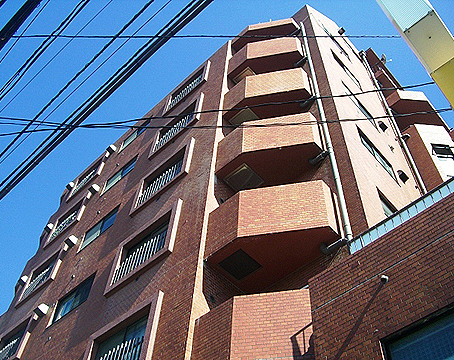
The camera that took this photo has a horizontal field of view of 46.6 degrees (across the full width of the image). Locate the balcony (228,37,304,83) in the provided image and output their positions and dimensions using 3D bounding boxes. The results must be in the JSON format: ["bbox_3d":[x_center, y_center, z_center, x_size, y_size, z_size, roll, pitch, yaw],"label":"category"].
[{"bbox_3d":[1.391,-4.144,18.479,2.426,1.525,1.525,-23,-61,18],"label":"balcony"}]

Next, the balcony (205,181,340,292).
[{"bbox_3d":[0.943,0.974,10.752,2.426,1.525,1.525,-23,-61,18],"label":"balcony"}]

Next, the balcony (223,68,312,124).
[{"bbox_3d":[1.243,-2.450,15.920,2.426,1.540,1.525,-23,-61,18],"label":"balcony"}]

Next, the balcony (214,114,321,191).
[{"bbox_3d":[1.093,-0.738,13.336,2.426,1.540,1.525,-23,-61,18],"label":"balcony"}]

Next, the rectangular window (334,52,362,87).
[{"bbox_3d":[4.545,-4.123,20.011,0.120,0.962,1.771,-37,-66,24],"label":"rectangular window"}]

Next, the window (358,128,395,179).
[{"bbox_3d":[4.205,-0.696,14.765,0.120,1.024,1.740,-37,-66,24],"label":"window"}]

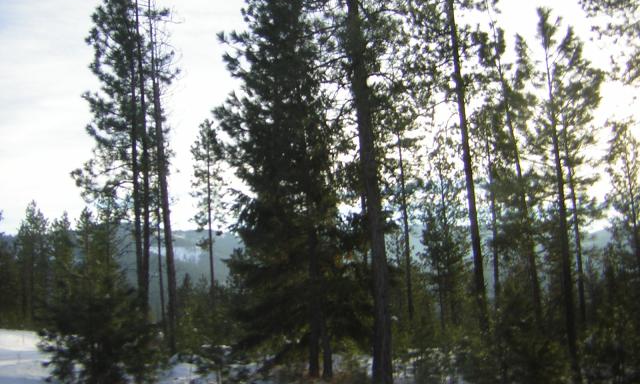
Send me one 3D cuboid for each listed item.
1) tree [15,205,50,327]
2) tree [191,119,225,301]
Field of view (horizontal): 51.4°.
[{"bbox_3d":[-10.403,2.614,24.000,1.200,4.550,1.200,-4,-6,0],"label":"tree"},{"bbox_3d":[-4.543,0.832,27.000,1.300,7.700,1.300,-4,-6,0],"label":"tree"}]

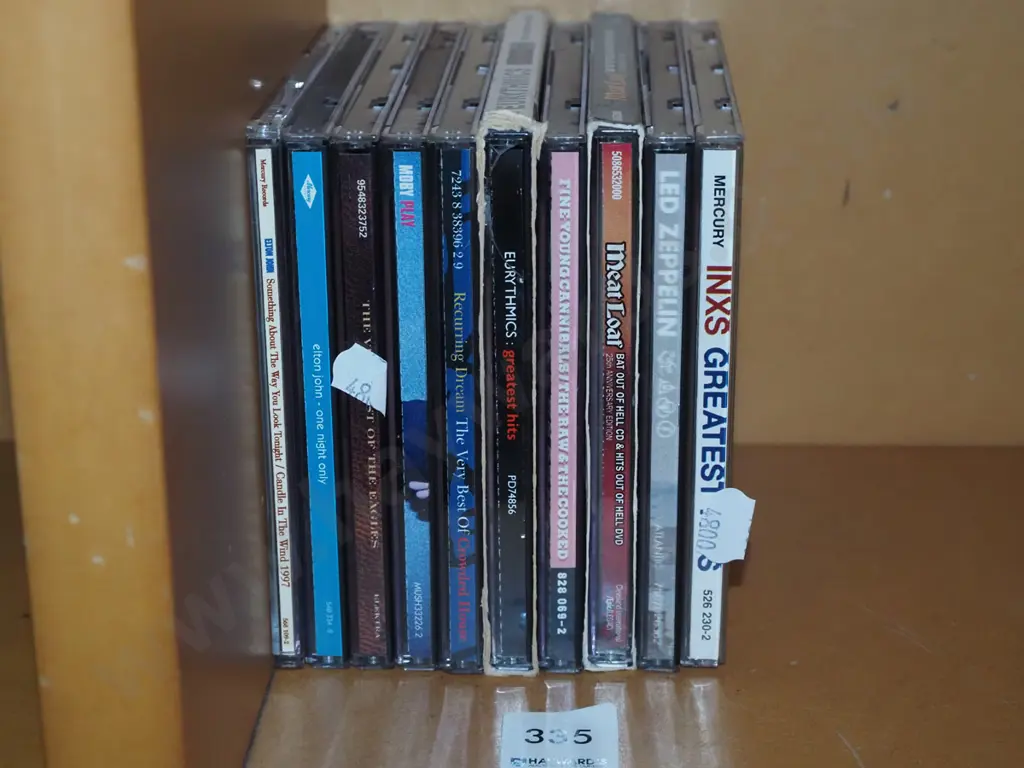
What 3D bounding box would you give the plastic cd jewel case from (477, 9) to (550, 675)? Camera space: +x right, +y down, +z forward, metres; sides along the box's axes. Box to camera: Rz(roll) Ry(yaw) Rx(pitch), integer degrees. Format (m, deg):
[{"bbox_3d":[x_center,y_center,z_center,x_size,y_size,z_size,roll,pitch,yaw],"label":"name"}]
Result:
[{"bbox_3d":[0.002,-0.018,0.493,0.013,0.127,0.143,0,21,2],"label":"plastic cd jewel case"}]

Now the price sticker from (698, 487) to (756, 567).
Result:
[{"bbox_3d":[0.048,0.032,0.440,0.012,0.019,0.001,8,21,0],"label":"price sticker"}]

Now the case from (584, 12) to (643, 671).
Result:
[{"bbox_3d":[0.025,-0.018,0.495,0.012,0.127,0.143,0,20,3],"label":"case"}]

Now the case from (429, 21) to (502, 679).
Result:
[{"bbox_3d":[-0.009,-0.017,0.494,0.010,0.125,0.142,0,20,2],"label":"case"}]

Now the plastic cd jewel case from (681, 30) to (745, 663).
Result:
[{"bbox_3d":[0.048,-0.018,0.496,0.010,0.124,0.142,1,20,3],"label":"plastic cd jewel case"}]

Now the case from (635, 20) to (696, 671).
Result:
[{"bbox_3d":[0.037,-0.017,0.494,0.010,0.125,0.142,1,20,3],"label":"case"}]

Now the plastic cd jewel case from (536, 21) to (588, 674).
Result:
[{"bbox_3d":[0.014,-0.017,0.493,0.010,0.125,0.142,1,20,2],"label":"plastic cd jewel case"}]

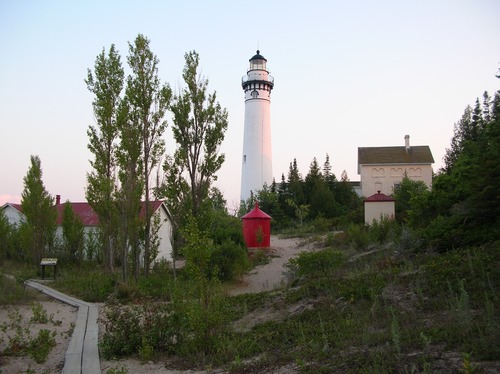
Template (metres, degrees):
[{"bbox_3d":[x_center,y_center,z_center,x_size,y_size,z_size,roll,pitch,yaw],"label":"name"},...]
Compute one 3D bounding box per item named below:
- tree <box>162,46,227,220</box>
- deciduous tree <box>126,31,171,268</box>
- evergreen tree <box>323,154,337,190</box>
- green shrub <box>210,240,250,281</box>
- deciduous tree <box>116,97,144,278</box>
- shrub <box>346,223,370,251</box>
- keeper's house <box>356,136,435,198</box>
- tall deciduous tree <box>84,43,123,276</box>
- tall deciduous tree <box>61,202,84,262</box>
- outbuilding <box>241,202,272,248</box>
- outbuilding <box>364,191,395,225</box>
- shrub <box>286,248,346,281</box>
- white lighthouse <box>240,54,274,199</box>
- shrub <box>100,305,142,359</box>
[{"bbox_3d":[-3.550,-2.079,32.902,4.300,14.110,4.300,0,-6,0],"label":"tree"},{"bbox_3d":[-6.167,-2.110,30.391,2.770,14.680,2.770,0,-6,0],"label":"deciduous tree"},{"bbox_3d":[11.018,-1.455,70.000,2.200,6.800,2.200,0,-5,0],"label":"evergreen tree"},{"bbox_3d":[-0.860,3.260,22.281,1.760,1.790,1.760,0,-6,0],"label":"green shrub"},{"bbox_3d":[-6.066,0.035,25.639,1.420,9.490,1.420,0,-6,0],"label":"deciduous tree"},{"bbox_3d":[6.015,2.744,28.000,1.250,1.500,1.200,0,-5,0],"label":"shrub"},{"bbox_3d":[24.027,-2.611,83.923,11.200,11.167,11.200,-1,-5,11],"label":"keeper's house"},{"bbox_3d":[-8.893,-1.910,30.873,2.440,14.100,2.440,0,-6,0],"label":"tall deciduous tree"},{"bbox_3d":[-11.025,2.874,31.372,1.490,4.080,1.490,0,-6,0],"label":"tall deciduous tree"},{"bbox_3d":[0.604,3.468,45.500,2.720,4.050,2.720,0,-5,0],"label":"outbuilding"},{"bbox_3d":[14.486,2.461,56.500,3.250,3.900,3.300,0,-5,5],"label":"outbuilding"},{"bbox_3d":[2.269,2.702,17.500,1.900,1.050,1.700,0,-5,0],"label":"shrub"},{"bbox_3d":[1.370,-8.240,87.300,5.900,31.400,5.900,0,-5,0],"label":"white lighthouse"},{"bbox_3d":[-1.806,2.017,7.100,0.560,0.700,0.540,0,-5,0],"label":"shrub"}]

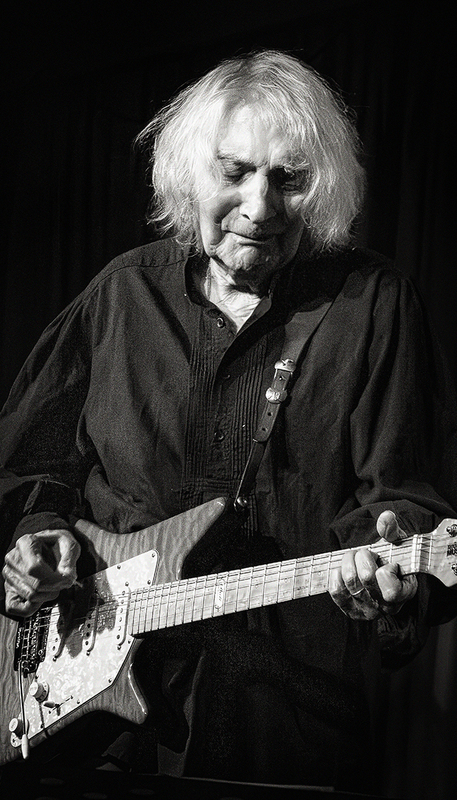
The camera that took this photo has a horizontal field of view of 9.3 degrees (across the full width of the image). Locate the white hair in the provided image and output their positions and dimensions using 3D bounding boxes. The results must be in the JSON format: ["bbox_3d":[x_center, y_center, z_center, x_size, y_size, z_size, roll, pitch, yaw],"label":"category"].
[{"bbox_3d":[0.029,-0.285,3.280,0.260,0.245,0.240,8,19,-11],"label":"white hair"}]

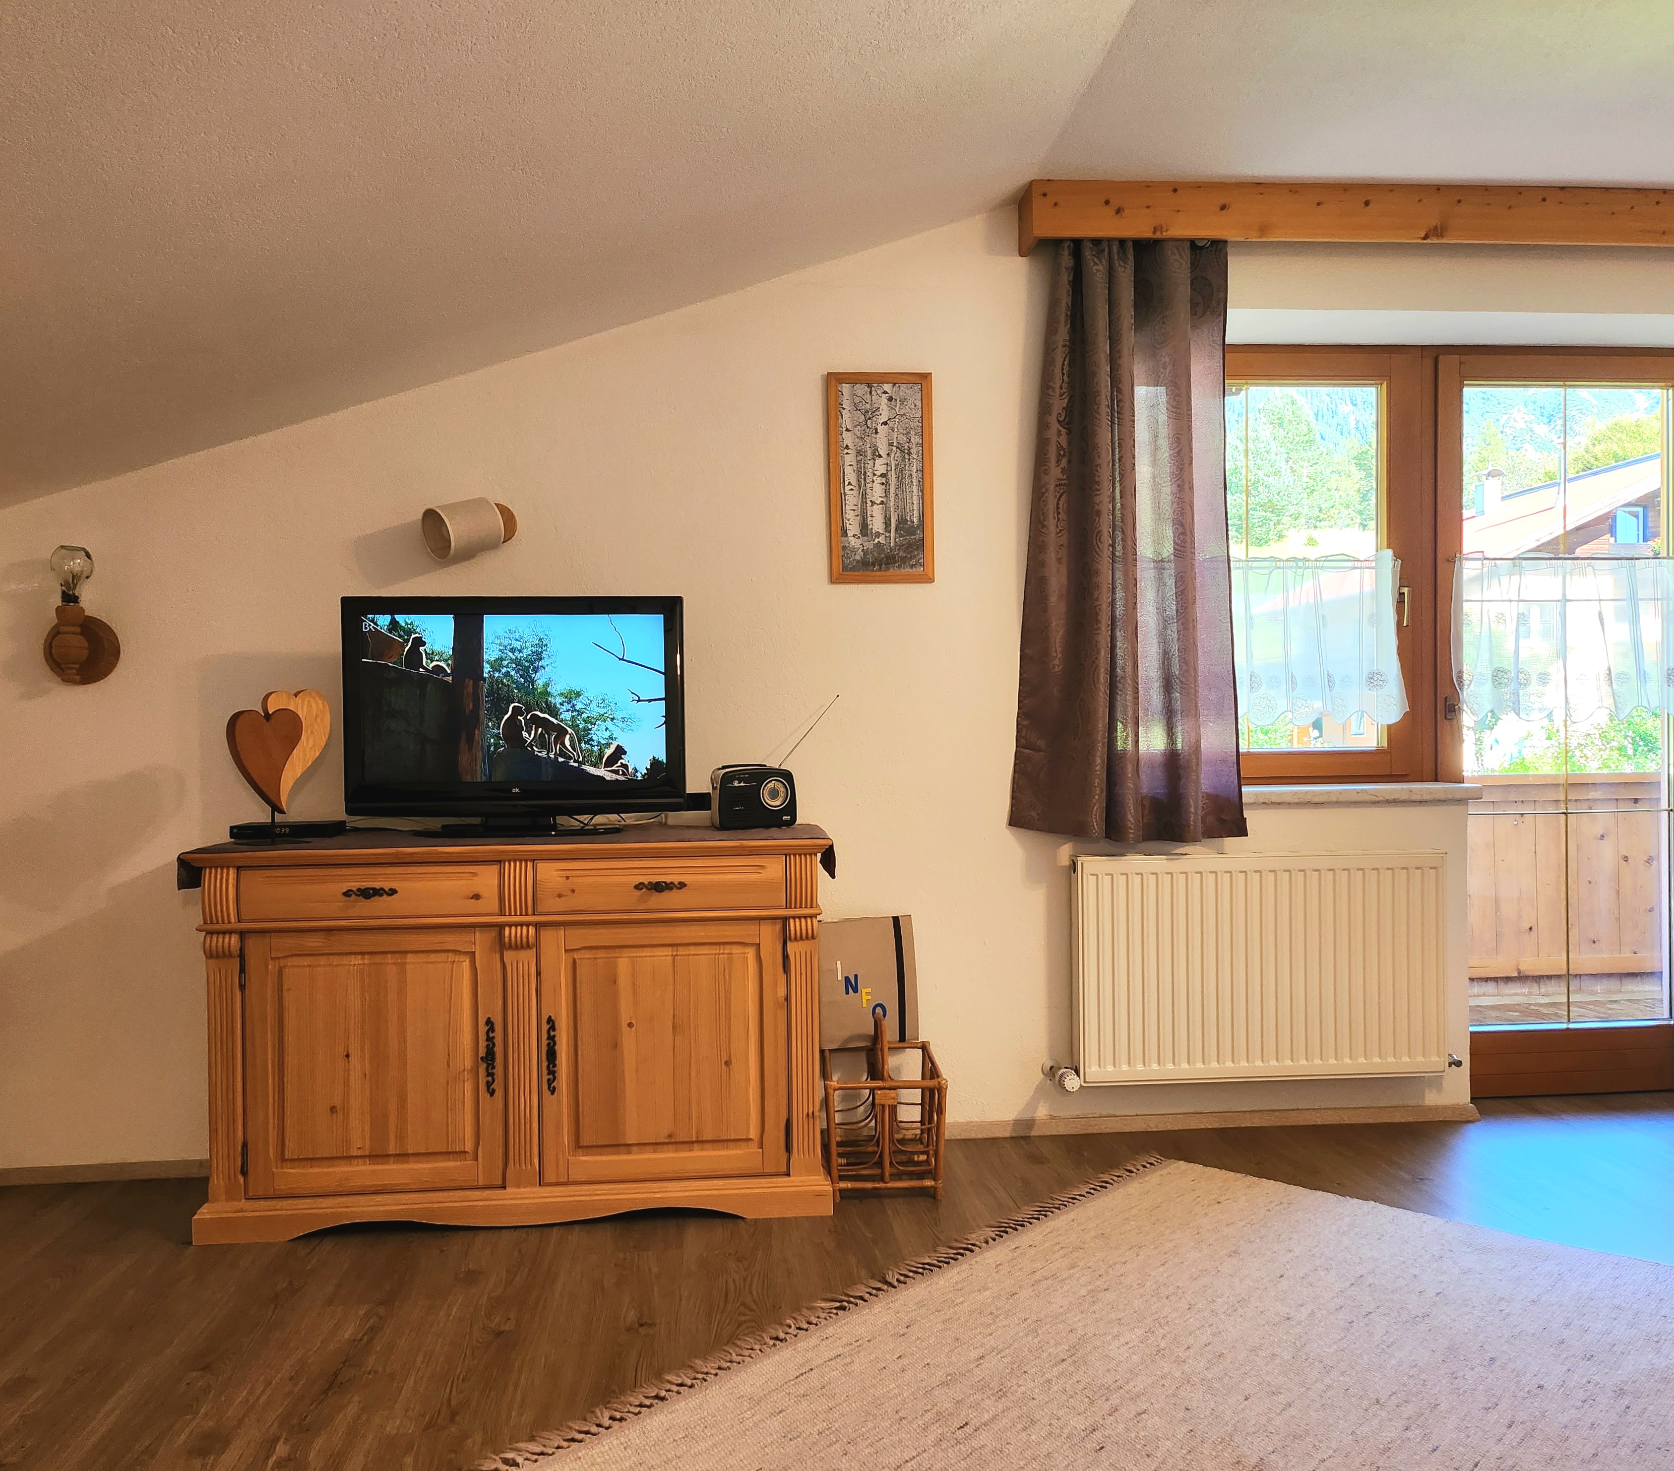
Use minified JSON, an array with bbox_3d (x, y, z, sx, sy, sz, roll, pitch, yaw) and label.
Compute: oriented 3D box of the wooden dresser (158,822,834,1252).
[{"bbox_3d":[-0.755,0.687,3.307,1.469,0.878,0.422,-1,1,-4],"label":"wooden dresser"}]

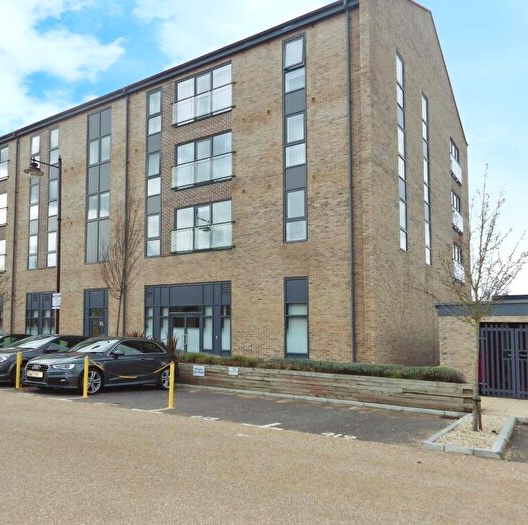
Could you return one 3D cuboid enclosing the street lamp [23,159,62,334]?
[{"bbox_3d":[-8.901,-0.216,17.798,0.700,8.489,1.450,-4,-8,32],"label":"street lamp"}]

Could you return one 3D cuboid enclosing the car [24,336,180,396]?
[{"bbox_3d":[-4.020,2.600,11.650,1.820,1.420,4.250,-3,-11,27],"label":"car"}]

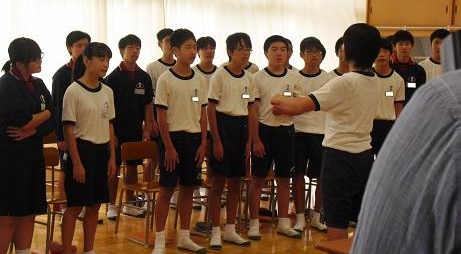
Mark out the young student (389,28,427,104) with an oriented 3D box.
[{"bbox_3d":[1.673,-0.043,8.080,0.460,1.730,0.300,2,6,8],"label":"young student"}]

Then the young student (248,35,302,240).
[{"bbox_3d":[0.358,0.078,6.911,0.450,1.660,0.310,-2,6,-28],"label":"young student"}]

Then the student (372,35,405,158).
[{"bbox_3d":[1.323,0.062,7.330,0.440,1.650,0.300,3,6,15],"label":"student"}]

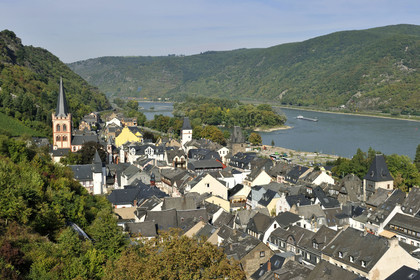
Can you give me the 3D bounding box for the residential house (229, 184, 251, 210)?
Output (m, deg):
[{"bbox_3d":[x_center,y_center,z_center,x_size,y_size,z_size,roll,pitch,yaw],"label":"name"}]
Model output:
[{"bbox_3d":[10.200,21.090,190.250,7.800,11.000,8.500,-1,5,-15],"label":"residential house"}]

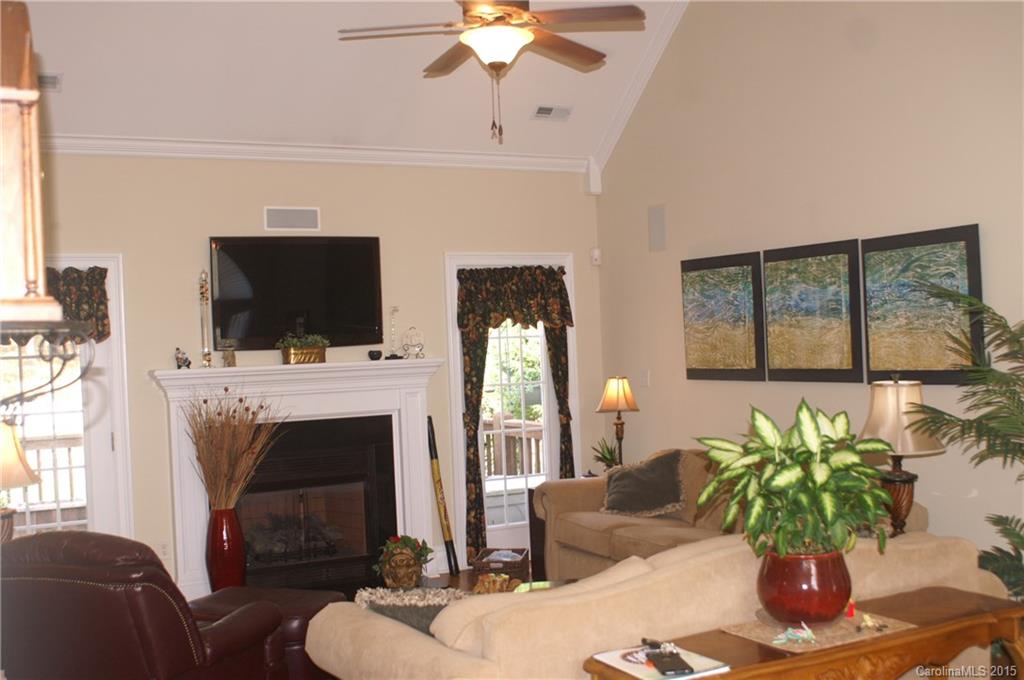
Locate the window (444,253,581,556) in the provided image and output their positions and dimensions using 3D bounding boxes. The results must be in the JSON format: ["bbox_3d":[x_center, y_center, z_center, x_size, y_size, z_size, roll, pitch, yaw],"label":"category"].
[{"bbox_3d":[0.058,0.453,7.661,1.000,2.100,0.100,-2,0,-26],"label":"window"}]

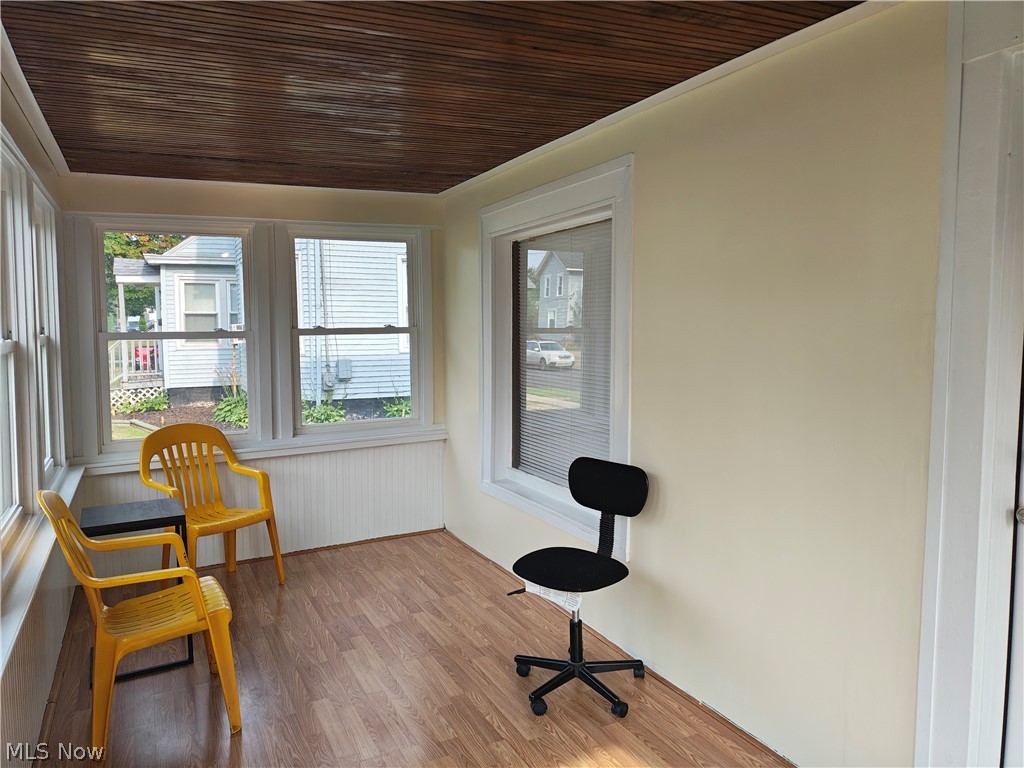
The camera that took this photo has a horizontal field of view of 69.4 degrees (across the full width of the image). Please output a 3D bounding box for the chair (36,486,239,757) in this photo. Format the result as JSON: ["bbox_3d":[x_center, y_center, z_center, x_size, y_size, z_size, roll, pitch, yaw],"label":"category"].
[{"bbox_3d":[-1.366,0.801,2.731,0.573,0.903,0.570,-3,6,-29],"label":"chair"}]

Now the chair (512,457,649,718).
[{"bbox_3d":[0.262,0.780,2.909,0.529,0.891,0.551,4,7,42],"label":"chair"}]

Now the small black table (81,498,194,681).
[{"bbox_3d":[-1.634,0.883,3.226,0.390,0.659,0.353,-3,6,-30],"label":"small black table"}]

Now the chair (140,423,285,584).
[{"bbox_3d":[-1.679,0.686,4.107,0.573,0.903,0.570,4,6,40],"label":"chair"}]

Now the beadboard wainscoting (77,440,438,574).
[{"bbox_3d":[-1.475,0.767,4.678,2.252,0.644,0.030,-3,5,-28],"label":"beadboard wainscoting"}]

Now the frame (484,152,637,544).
[{"bbox_3d":[0.198,-0.147,3.848,0.120,1.714,1.538,-3,5,-26],"label":"frame"}]

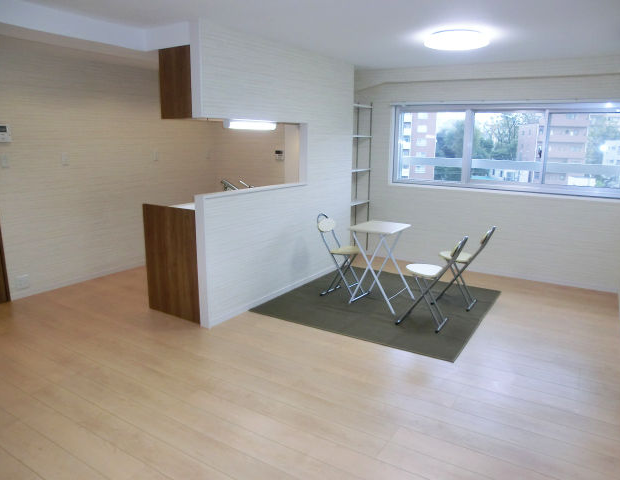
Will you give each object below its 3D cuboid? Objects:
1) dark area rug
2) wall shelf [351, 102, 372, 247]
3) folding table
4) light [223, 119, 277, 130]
[{"bbox_3d":[0.691,0.565,4.146,1.760,0.010,1.790,8,14,32],"label":"dark area rug"},{"bbox_3d":[0.513,-0.756,5.553,0.290,1.890,0.530,8,14,32],"label":"wall shelf"},{"bbox_3d":[0.671,0.231,4.040,0.480,0.705,0.500,8,14,32],"label":"folding table"},{"bbox_3d":[-0.519,-1.014,3.961,0.090,0.075,0.630,8,14,32],"label":"light"}]

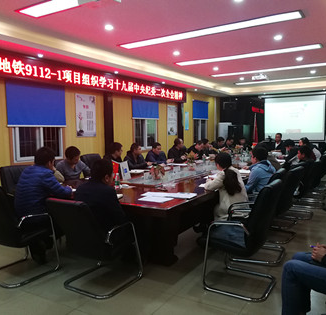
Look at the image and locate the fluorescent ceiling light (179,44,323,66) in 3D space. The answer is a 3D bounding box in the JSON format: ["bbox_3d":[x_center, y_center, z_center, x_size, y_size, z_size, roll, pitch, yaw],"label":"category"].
[{"bbox_3d":[1.676,-2.133,6.897,3.020,0.080,0.330,2,5,32],"label":"fluorescent ceiling light"}]

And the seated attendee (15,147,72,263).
[{"bbox_3d":[-1.330,0.546,3.707,0.570,1.320,0.820,2,5,32],"label":"seated attendee"}]

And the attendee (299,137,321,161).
[{"bbox_3d":[3.636,0.119,8.387,0.750,1.270,0.520,2,5,32],"label":"attendee"}]

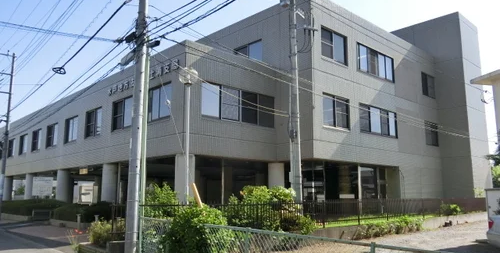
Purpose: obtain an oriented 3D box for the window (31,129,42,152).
[{"bbox_3d":[-17.200,1.141,33.996,0.190,1.638,2.342,9,-13,-42],"label":"window"}]

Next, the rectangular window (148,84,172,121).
[{"bbox_3d":[-4.220,-1.063,19.567,0.150,1.619,2.227,9,-13,-42],"label":"rectangular window"}]

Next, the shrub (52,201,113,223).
[{"bbox_3d":[-8.407,4.390,21.779,1.500,1.000,5.300,9,-13,-42],"label":"shrub"}]

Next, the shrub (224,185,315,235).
[{"bbox_3d":[0.771,2.848,14.165,2.950,1.680,1.700,9,-13,-42],"label":"shrub"}]

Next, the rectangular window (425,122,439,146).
[{"bbox_3d":[13.055,0.553,30.193,1.997,1.638,0.190,9,-13,-42],"label":"rectangular window"}]

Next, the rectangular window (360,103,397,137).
[{"bbox_3d":[7.778,-0.275,25.318,4.250,1.638,0.190,9,-13,-42],"label":"rectangular window"}]

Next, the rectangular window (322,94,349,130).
[{"bbox_3d":[4.371,-0.685,21.282,2.245,1.651,0.150,9,-13,-42],"label":"rectangular window"}]

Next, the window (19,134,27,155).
[{"bbox_3d":[-19.126,1.550,35.545,0.150,1.645,2.279,9,-13,-42],"label":"window"}]

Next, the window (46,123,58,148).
[{"bbox_3d":[-14.246,0.695,30.314,0.150,1.645,2.332,9,-13,-42],"label":"window"}]

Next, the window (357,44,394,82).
[{"bbox_3d":[7.792,-3.809,25.914,4.301,1.690,0.190,9,-13,-42],"label":"window"}]

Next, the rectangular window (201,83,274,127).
[{"bbox_3d":[-0.478,-0.935,19.924,4.559,1.520,0.150,9,-13,-42],"label":"rectangular window"}]

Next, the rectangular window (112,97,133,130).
[{"bbox_3d":[-7.016,-0.662,23.280,0.190,1.677,2.381,9,-13,-42],"label":"rectangular window"}]

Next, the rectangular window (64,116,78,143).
[{"bbox_3d":[-11.700,0.248,27.584,0.150,1.645,2.253,9,-13,-42],"label":"rectangular window"}]

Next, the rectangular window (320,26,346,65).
[{"bbox_3d":[4.607,-4.365,22.981,2.406,1.741,0.190,9,-13,-42],"label":"rectangular window"}]

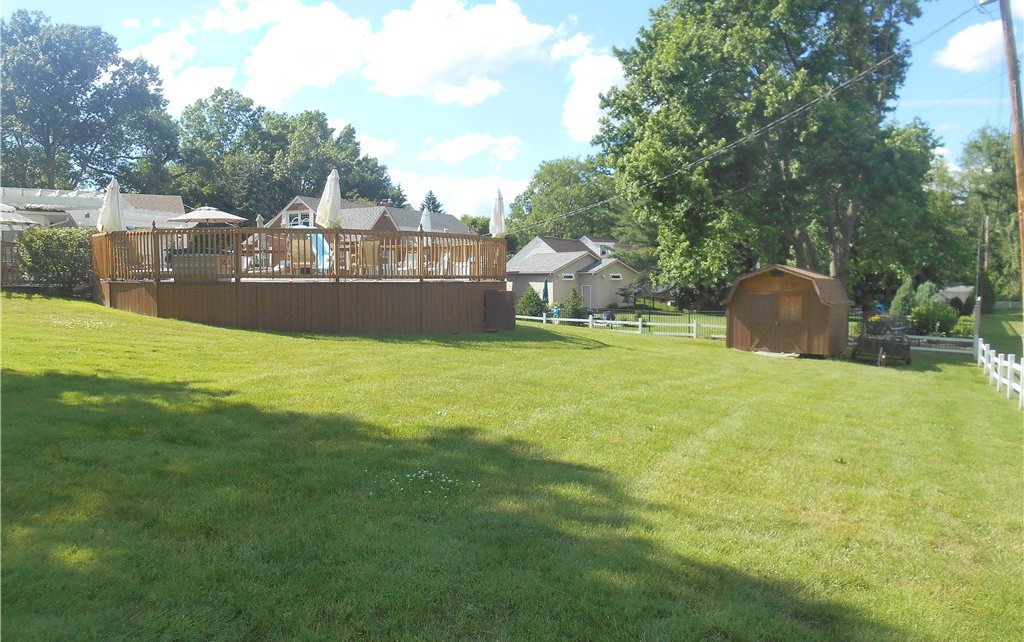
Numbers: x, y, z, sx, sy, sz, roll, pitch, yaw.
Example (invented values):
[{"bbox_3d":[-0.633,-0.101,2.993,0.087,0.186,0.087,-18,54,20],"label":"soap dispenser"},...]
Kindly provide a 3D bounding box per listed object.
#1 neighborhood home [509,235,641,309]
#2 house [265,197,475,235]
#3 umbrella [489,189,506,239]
[{"bbox_3d":[4.900,-4.040,63.877,10.800,6.000,11.000,-1,3,-27],"label":"neighborhood home"},{"bbox_3d":[-8.400,-4.728,48.323,8.000,5.350,14.500,2,3,33],"label":"house"},{"bbox_3d":[-0.390,-2.257,20.312,0.440,2.450,0.440,0,3,0],"label":"umbrella"}]

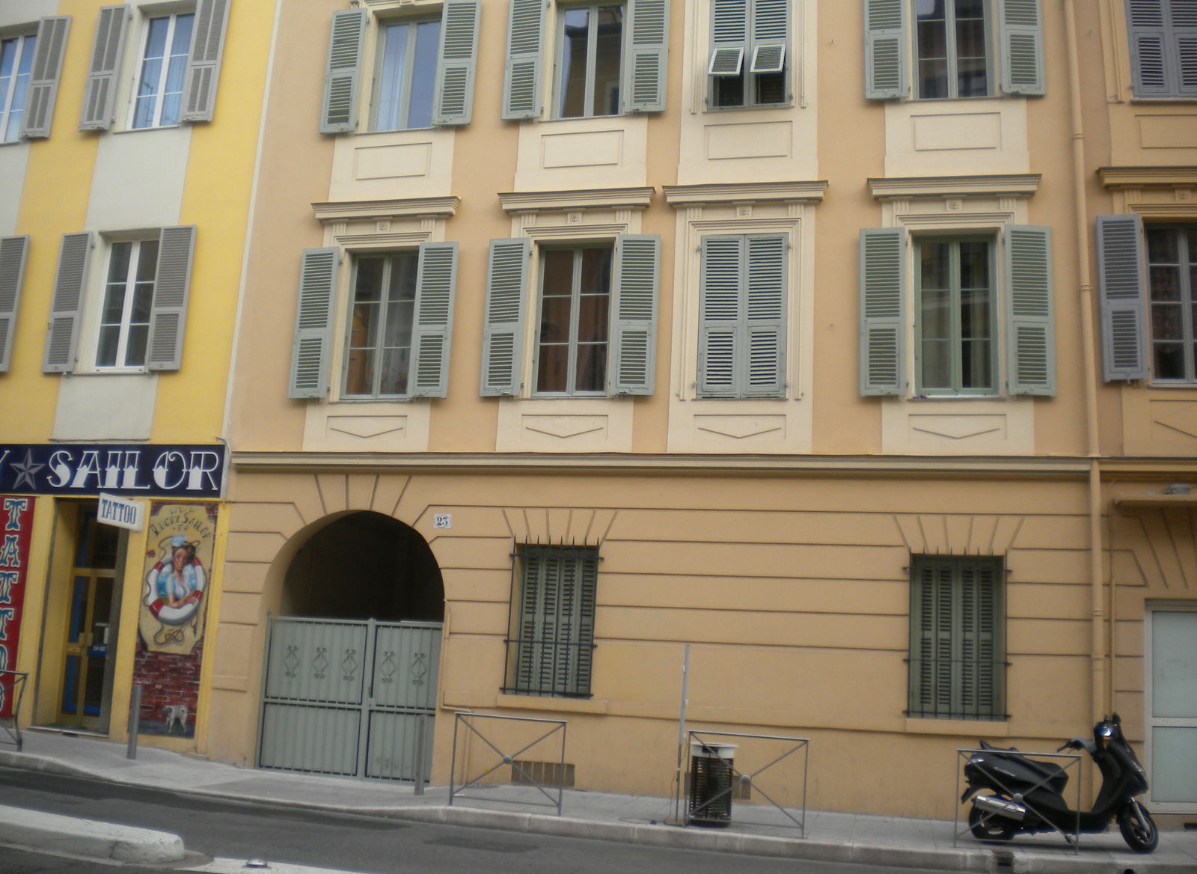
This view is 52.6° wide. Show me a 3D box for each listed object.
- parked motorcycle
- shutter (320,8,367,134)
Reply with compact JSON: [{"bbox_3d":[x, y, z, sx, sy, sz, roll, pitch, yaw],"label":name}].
[{"bbox_3d":[4.325,3.216,11.424,1.794,1.239,0.720,-2,-12,21],"label":"parked motorcycle"},{"bbox_3d":[-3.494,-5.033,16.622,0.527,1.870,0.055,0,-12,15],"label":"shutter"}]

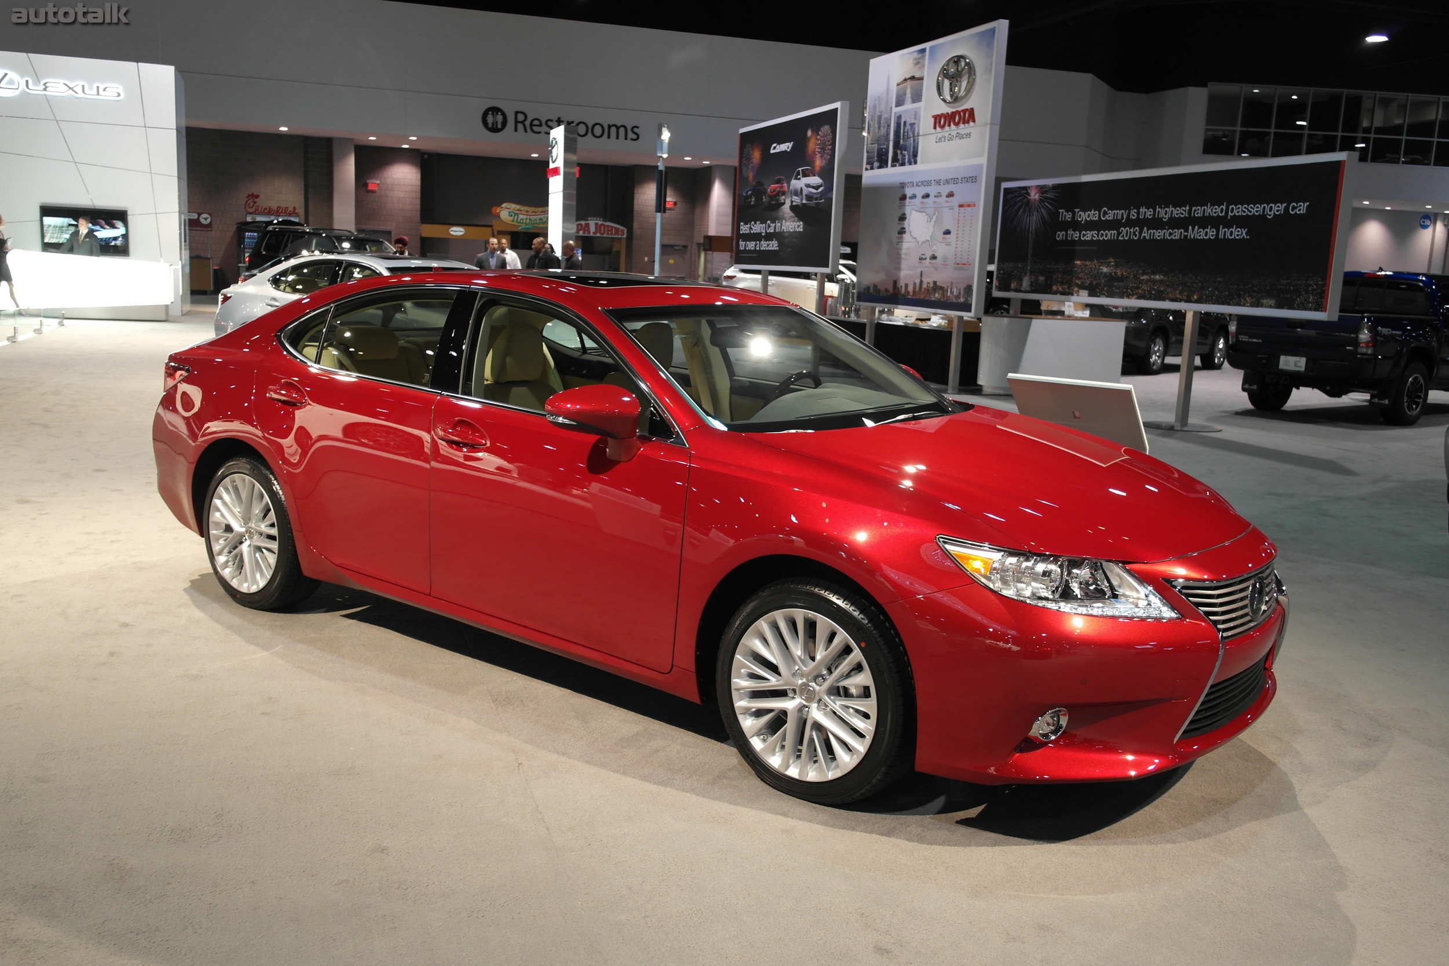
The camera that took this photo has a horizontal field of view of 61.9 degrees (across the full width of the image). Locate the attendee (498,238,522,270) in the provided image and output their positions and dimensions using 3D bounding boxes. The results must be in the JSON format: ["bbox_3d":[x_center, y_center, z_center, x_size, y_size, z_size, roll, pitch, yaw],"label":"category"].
[{"bbox_3d":[-3.249,-2.711,18.016,0.500,1.820,0.320,4,10,5],"label":"attendee"}]

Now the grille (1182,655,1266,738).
[{"bbox_3d":[1.501,0.600,3.595,0.130,0.165,0.760,10,12,36],"label":"grille"}]

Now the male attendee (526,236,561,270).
[{"bbox_3d":[-2.583,-2.494,16.930,0.360,1.830,0.540,-5,12,-37],"label":"male attendee"}]

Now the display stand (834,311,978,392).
[{"bbox_3d":[2.887,-2.079,19.038,2.956,0.800,0.720,12,13,42],"label":"display stand"}]

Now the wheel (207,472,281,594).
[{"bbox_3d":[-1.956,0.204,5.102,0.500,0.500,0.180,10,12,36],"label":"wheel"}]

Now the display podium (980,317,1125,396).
[{"bbox_3d":[4.662,-1.930,17.912,2.500,1.060,0.750,-3,11,-29],"label":"display podium"}]

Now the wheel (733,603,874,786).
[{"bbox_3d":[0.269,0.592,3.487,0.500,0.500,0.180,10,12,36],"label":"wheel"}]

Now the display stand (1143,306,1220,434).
[{"bbox_3d":[5.299,-1.308,13.772,0.900,1.330,0.900,-1,11,-22],"label":"display stand"}]

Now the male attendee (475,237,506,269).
[{"bbox_3d":[-3.293,-2.519,16.906,0.520,1.820,0.320,0,10,-14],"label":"male attendee"}]

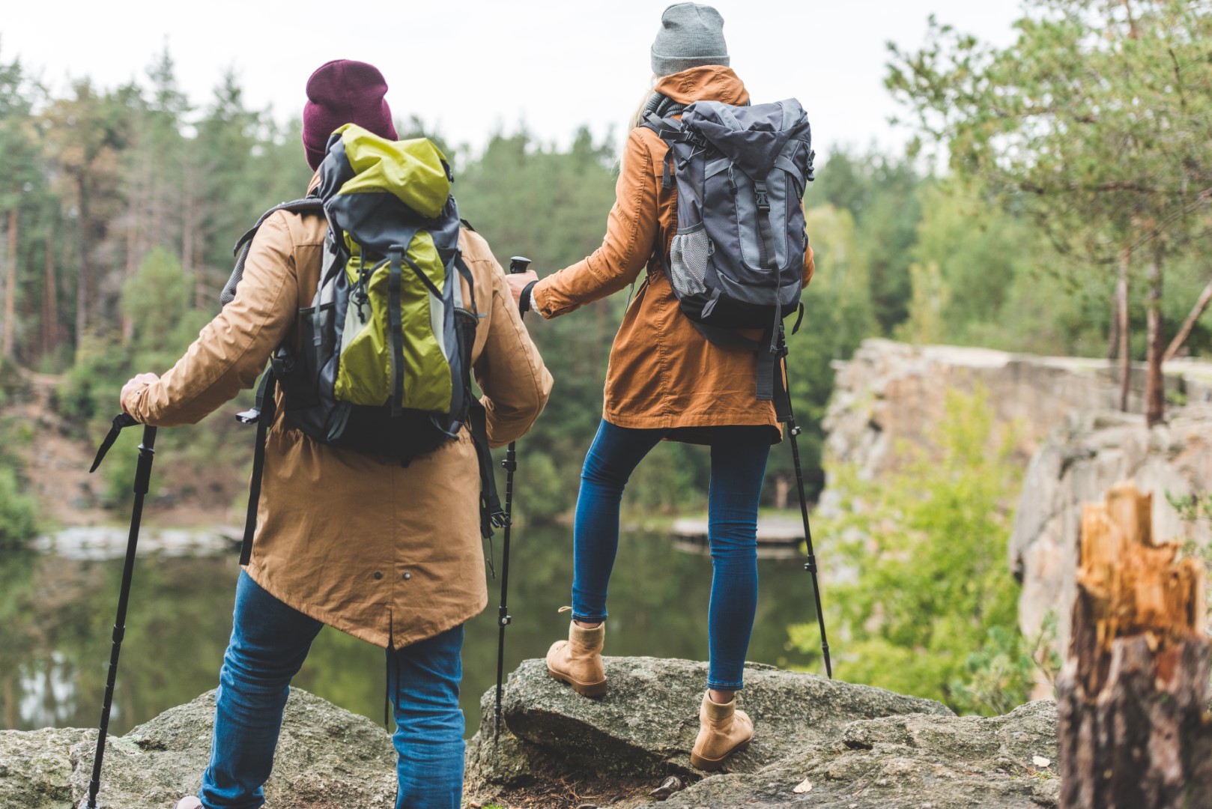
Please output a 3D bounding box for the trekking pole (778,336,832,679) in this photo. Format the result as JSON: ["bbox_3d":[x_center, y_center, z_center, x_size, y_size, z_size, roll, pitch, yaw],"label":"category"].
[{"bbox_3d":[0.473,0.142,5.750,0.050,1.081,0.060,-10,6,-21],"label":"trekking pole"}]

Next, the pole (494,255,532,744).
[{"bbox_3d":[-0.225,0.225,5.440,0.050,1.137,0.060,1,4,-22],"label":"pole"}]

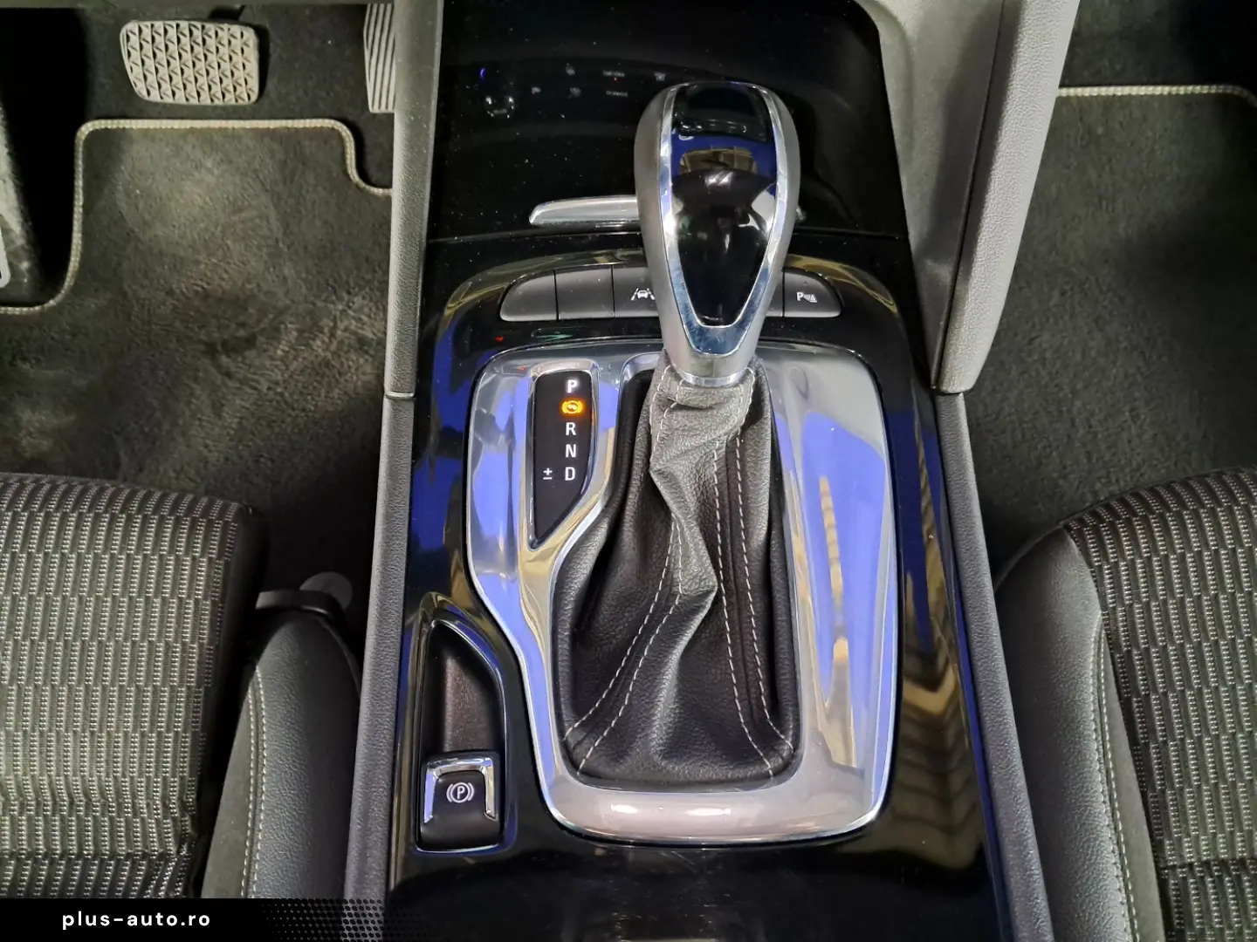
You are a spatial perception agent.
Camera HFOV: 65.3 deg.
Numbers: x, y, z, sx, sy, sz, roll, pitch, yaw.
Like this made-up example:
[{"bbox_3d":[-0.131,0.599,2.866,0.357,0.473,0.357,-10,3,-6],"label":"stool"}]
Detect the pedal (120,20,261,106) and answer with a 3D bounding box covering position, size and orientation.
[{"bbox_3d":[-0.331,-0.313,0.749,0.104,0.064,0.022,-1,27,-3],"label":"pedal"}]

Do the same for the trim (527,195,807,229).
[{"bbox_3d":[0.018,-0.123,0.465,0.132,0.013,0.013,-1,47,-3],"label":"trim"}]

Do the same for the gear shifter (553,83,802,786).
[{"bbox_3d":[0.022,-0.006,0.352,0.100,0.168,0.215,-1,70,-3],"label":"gear shifter"}]

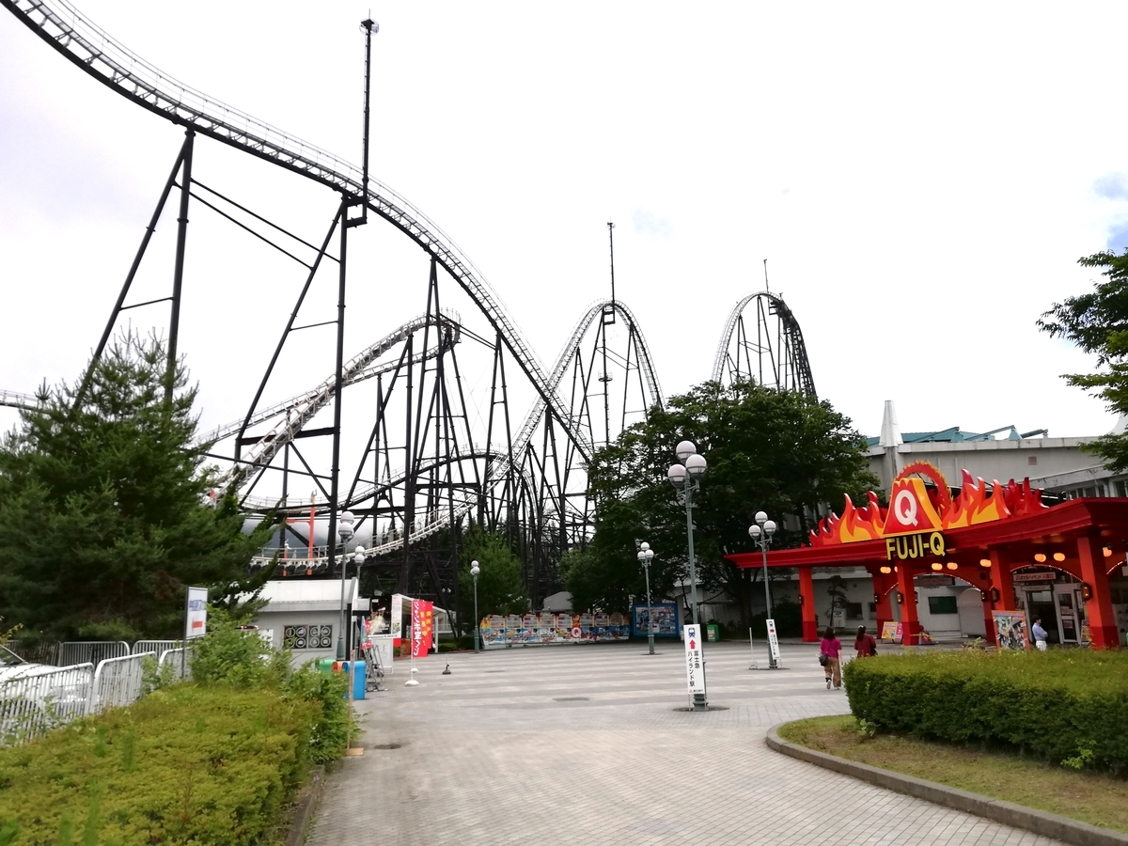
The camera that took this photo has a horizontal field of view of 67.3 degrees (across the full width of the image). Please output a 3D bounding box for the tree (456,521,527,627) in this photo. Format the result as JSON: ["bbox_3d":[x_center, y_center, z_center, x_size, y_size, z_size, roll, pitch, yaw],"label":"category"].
[{"bbox_3d":[-5.164,11.830,62.010,5.400,8.999,5.200,-2,-13,0],"label":"tree"}]

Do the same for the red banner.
[{"bbox_3d":[-4.774,6.880,28.359,0.620,1.830,0.100,8,-16,-35],"label":"red banner"}]

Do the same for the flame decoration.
[{"bbox_3d":[18.503,4.079,45.173,1.700,3.550,15.858,4,-14,-22],"label":"flame decoration"}]

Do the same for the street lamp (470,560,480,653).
[{"bbox_3d":[-5.641,11.873,54.972,0.450,5.780,1.600,1,-13,-11],"label":"street lamp"}]

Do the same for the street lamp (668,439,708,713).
[{"bbox_3d":[2.763,3.206,18.383,0.450,5.780,1.600,1,-13,-11],"label":"street lamp"}]

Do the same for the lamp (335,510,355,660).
[{"bbox_3d":[-7.519,5.899,28.828,0.450,5.780,1.600,1,-13,-11],"label":"lamp"}]

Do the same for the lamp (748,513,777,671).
[{"bbox_3d":[7.553,6.101,31.521,0.450,5.780,1.600,1,-13,-11],"label":"lamp"}]

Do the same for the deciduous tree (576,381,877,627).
[{"bbox_3d":[11.251,6.254,62.663,19.800,19.265,16.500,-2,-13,0],"label":"deciduous tree"}]

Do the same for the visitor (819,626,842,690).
[{"bbox_3d":[6.832,6.053,21.850,0.540,1.570,0.420,-6,-14,19],"label":"visitor"}]

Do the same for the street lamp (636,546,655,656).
[{"bbox_3d":[4.608,9.423,45.579,0.450,5.780,1.600,1,-13,-11],"label":"street lamp"}]

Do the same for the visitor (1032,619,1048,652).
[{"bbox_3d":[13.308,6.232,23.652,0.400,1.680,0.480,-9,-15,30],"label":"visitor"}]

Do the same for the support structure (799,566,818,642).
[{"bbox_3d":[15.591,11.532,54.174,0.750,4.676,0.750,2,-14,-17],"label":"support structure"}]

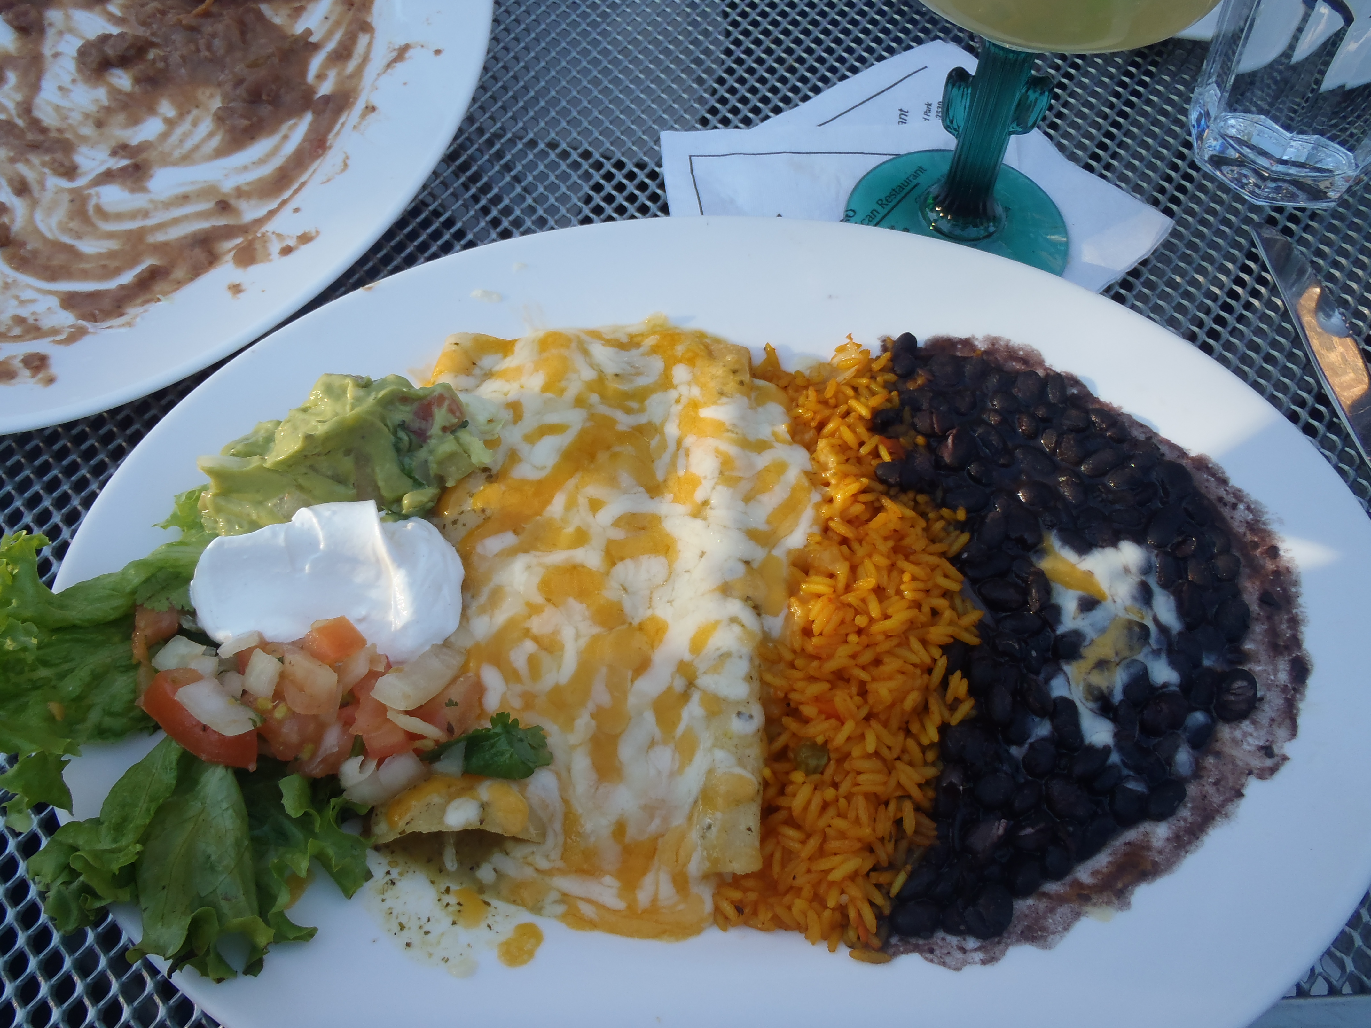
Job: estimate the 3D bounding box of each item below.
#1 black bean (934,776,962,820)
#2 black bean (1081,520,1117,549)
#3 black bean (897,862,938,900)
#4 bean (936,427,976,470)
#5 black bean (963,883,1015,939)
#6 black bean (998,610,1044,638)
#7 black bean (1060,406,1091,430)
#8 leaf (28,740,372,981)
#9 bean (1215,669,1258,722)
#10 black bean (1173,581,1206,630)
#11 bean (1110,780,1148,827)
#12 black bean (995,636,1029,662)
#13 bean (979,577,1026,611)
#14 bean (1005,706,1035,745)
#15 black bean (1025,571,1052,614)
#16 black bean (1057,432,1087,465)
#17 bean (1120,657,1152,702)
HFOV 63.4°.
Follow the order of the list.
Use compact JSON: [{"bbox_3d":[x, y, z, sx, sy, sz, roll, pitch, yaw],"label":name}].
[{"bbox_3d":[0.064,0.069,0.272,0.007,0.007,0.011,11,61,5],"label":"black bean"},{"bbox_3d":[0.113,0.005,0.304,0.010,0.007,0.008,-3,60,-4],"label":"black bean"},{"bbox_3d":[0.054,0.085,0.257,0.012,0.006,0.007,-36,67,-20],"label":"black bean"},{"bbox_3d":[0.079,-0.019,0.322,0.010,0.009,0.014,25,63,12],"label":"bean"},{"bbox_3d":[0.072,0.094,0.263,0.011,0.009,0.014,37,66,18],"label":"black bean"},{"bbox_3d":[0.087,0.029,0.288,0.012,0.006,0.007,-10,61,-8],"label":"black bean"},{"bbox_3d":[0.117,-0.028,0.331,0.009,0.007,0.007,16,61,8],"label":"black bean"},{"bbox_3d":[-0.113,0.077,0.254,0.079,0.031,0.057,1,60,-1],"label":"leaf"},{"bbox_3d":[0.146,0.048,0.293,0.010,0.009,0.015,23,62,11],"label":"bean"},{"bbox_3d":[0.138,0.025,0.304,0.009,0.008,0.014,6,60,2],"label":"black bean"},{"bbox_3d":[0.109,0.071,0.272,0.009,0.008,0.012,11,60,5],"label":"bean"},{"bbox_3d":[0.087,0.036,0.297,0.009,0.007,0.007,19,61,10],"label":"black bean"},{"bbox_3d":[0.086,0.022,0.300,0.013,0.008,0.009,13,61,6],"label":"bean"},{"bbox_3d":[0.085,0.054,0.282,0.007,0.007,0.011,23,62,11],"label":"bean"},{"bbox_3d":[0.095,0.021,0.298,0.007,0.008,0.013,3,60,1],"label":"black bean"},{"bbox_3d":[0.111,-0.019,0.318,0.008,0.007,0.011,-4,60,-5],"label":"black bean"},{"bbox_3d":[0.117,0.043,0.288,0.008,0.007,0.012,7,60,2],"label":"bean"}]

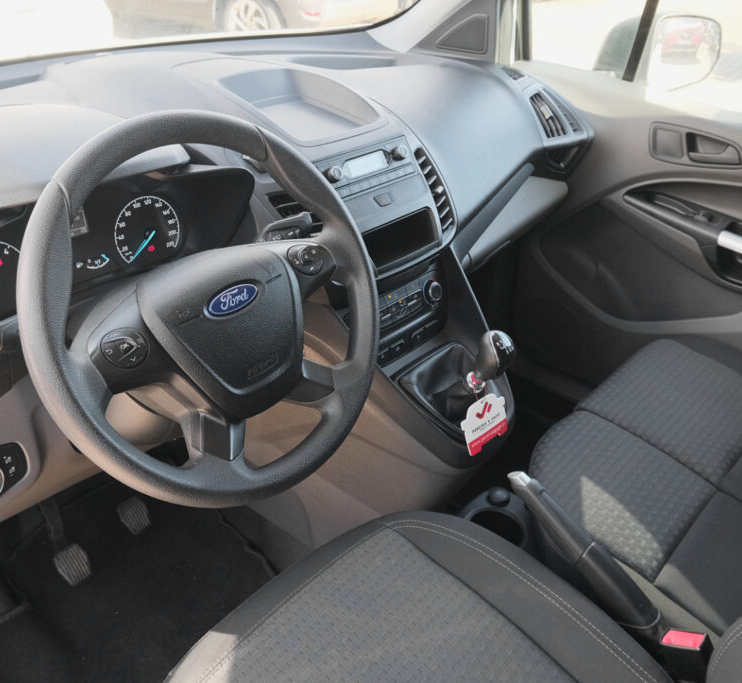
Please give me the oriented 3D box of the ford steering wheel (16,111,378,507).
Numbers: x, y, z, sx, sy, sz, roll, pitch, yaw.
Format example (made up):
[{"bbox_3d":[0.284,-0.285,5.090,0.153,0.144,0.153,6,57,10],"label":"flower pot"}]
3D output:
[{"bbox_3d":[-0.152,-0.032,0.702,0.375,0.370,0.090,-28,11,-39],"label":"ford steering wheel"}]

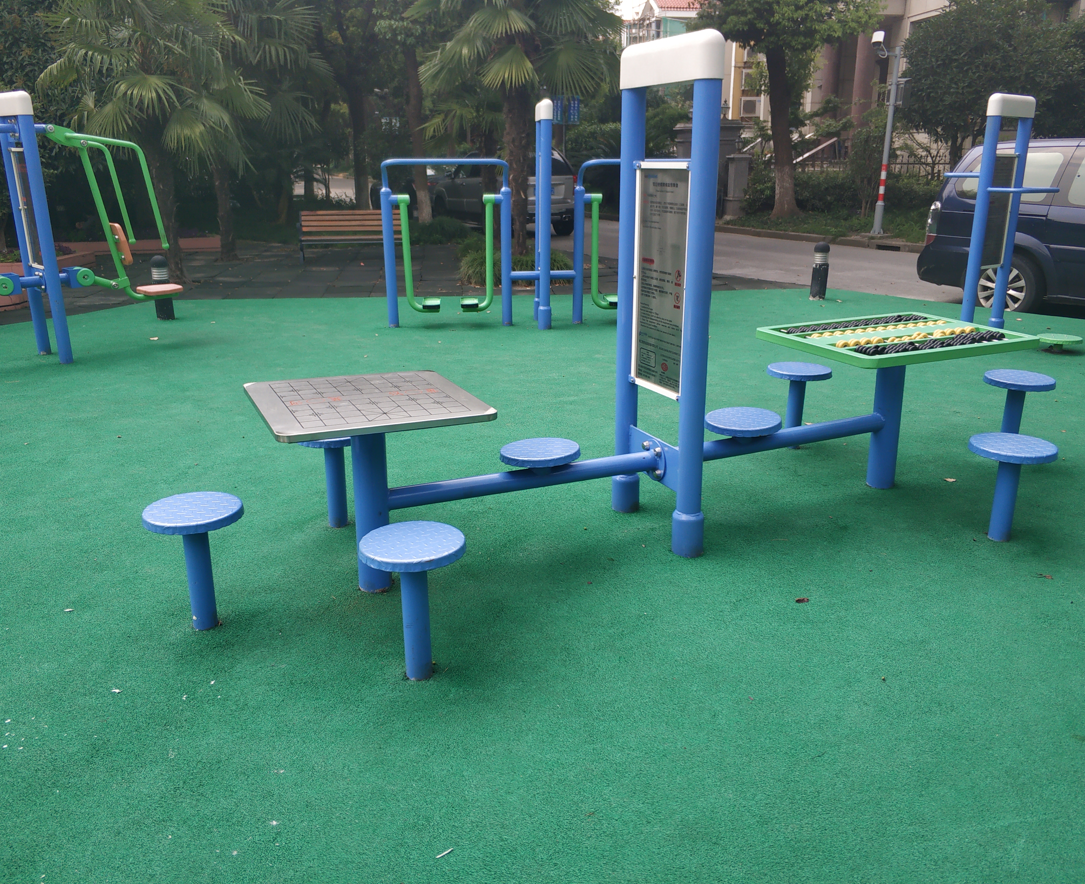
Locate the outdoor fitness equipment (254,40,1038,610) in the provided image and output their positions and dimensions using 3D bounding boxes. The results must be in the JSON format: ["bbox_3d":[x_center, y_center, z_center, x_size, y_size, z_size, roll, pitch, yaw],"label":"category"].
[{"bbox_3d":[0.557,-0.541,3.571,3.297,1.865,0.710,-8,19,-25],"label":"outdoor fitness equipment"}]

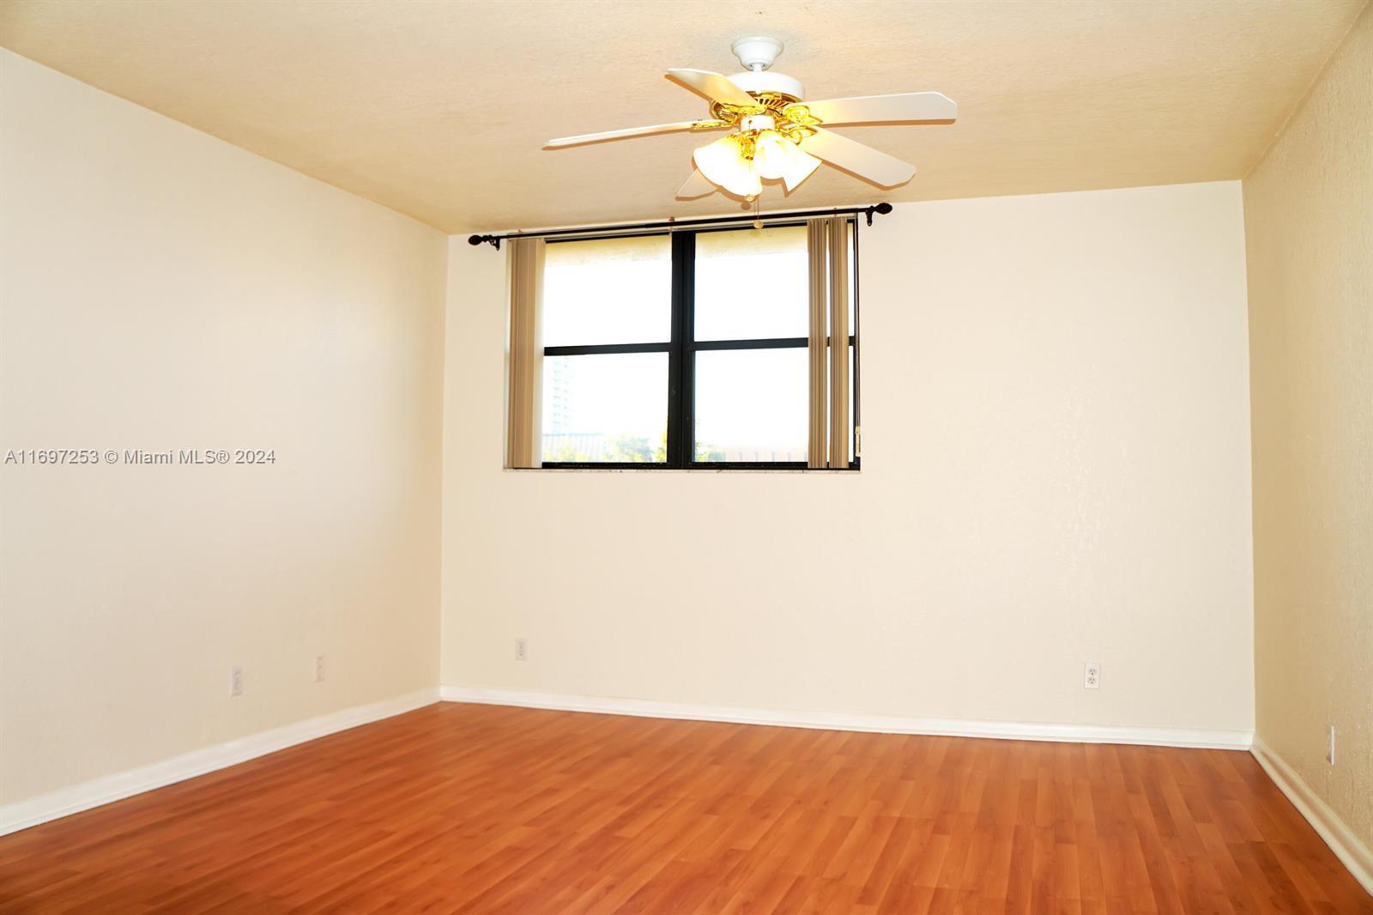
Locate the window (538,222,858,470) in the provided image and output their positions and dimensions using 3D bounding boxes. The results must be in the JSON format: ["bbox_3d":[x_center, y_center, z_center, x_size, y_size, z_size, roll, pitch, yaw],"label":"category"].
[{"bbox_3d":[-0.026,-0.537,5.171,1.800,1.218,0.090,0,-2,15],"label":"window"}]

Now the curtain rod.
[{"bbox_3d":[-0.077,-1.115,5.052,2.148,0.082,0.112,0,-2,15],"label":"curtain rod"}]

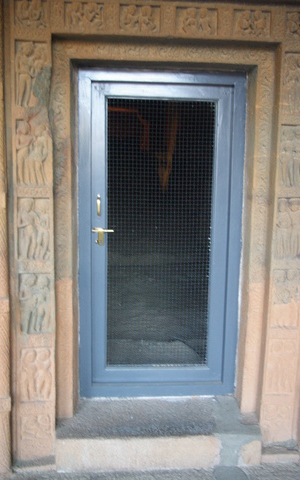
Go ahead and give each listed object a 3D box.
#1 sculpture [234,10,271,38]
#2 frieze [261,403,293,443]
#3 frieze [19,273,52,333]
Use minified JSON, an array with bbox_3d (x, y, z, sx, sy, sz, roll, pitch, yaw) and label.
[{"bbox_3d":[0.536,-1.142,2.550,0.206,0.140,0.055,0,8,-4],"label":"sculpture"},{"bbox_3d":[0.762,1.090,2.890,0.185,0.251,0.045,0,8,-4],"label":"frieze"},{"bbox_3d":[-0.584,0.330,2.454,0.163,0.309,0.050,0,8,-4],"label":"frieze"}]

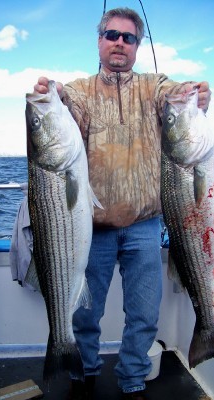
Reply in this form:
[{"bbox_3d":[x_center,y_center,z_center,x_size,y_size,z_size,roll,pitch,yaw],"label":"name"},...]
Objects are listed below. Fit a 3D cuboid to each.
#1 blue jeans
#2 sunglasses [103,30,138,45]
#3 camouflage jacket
[{"bbox_3d":[0.045,0.469,1.910,0.430,0.890,0.330,0,6,5],"label":"blue jeans"},{"bbox_3d":[0.056,-0.655,1.700,0.142,0.048,0.130,10,14,-1],"label":"sunglasses"},{"bbox_3d":[0.050,-0.212,1.690,0.490,0.650,0.440,0,6,3],"label":"camouflage jacket"}]

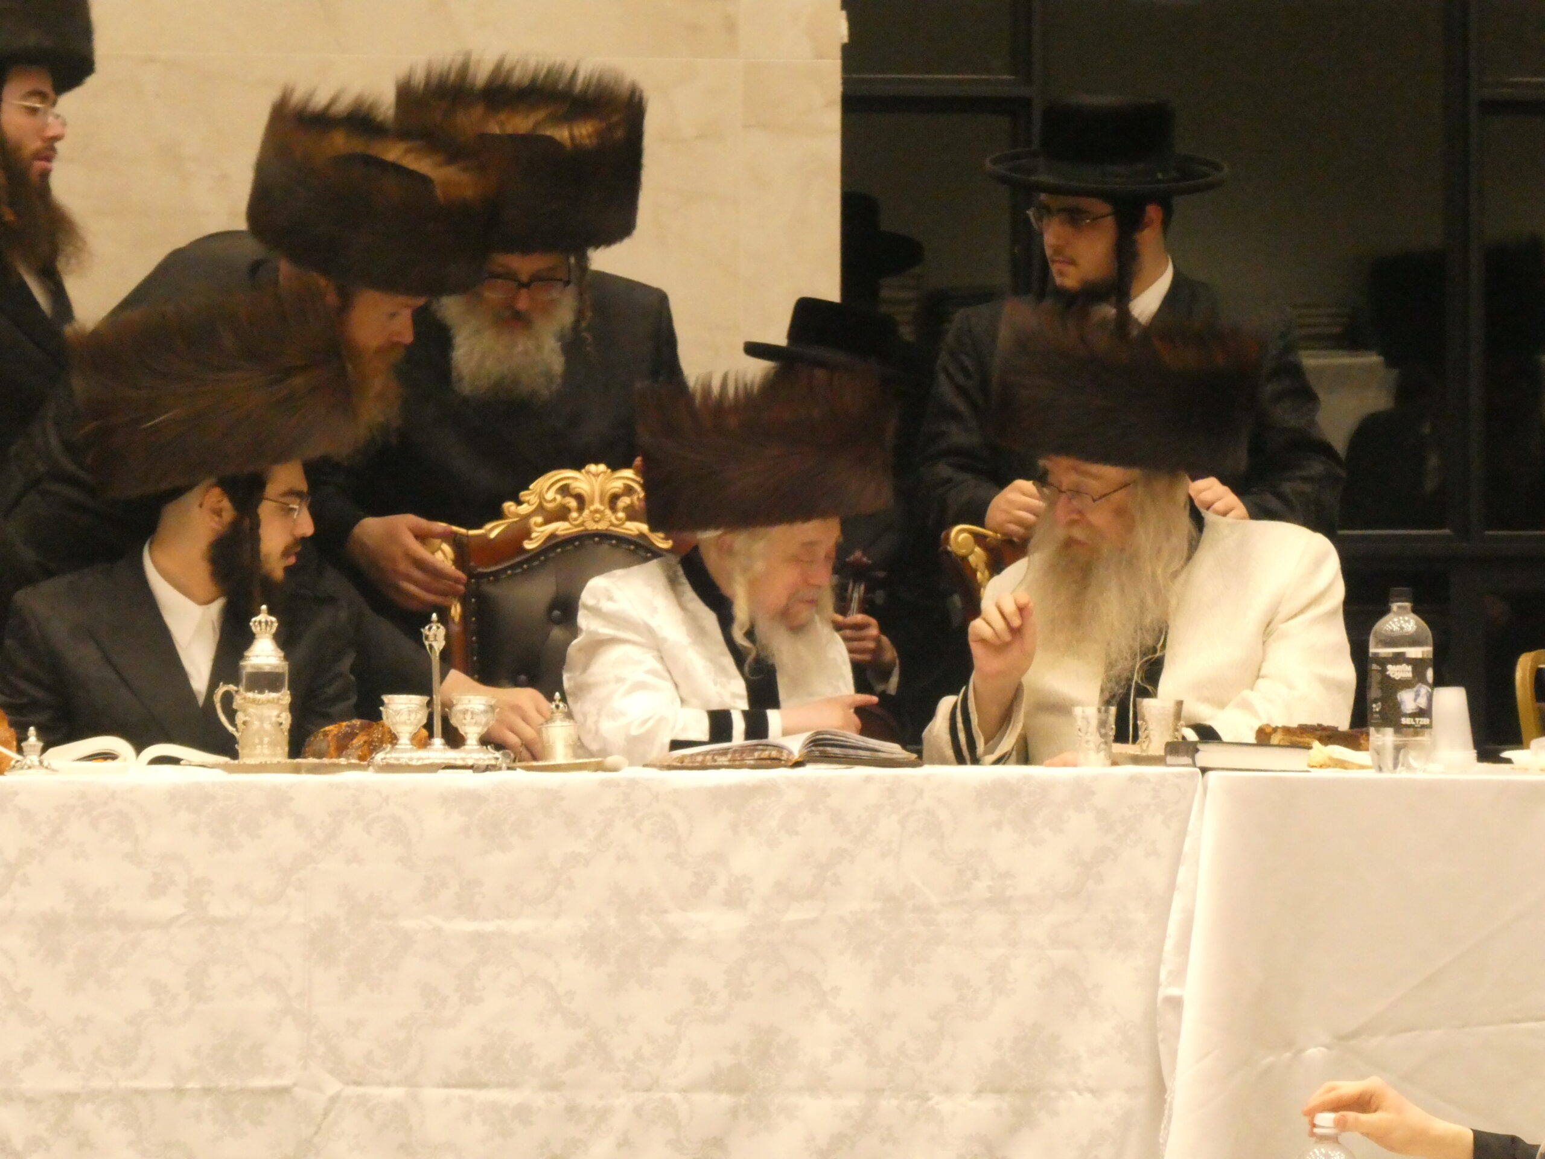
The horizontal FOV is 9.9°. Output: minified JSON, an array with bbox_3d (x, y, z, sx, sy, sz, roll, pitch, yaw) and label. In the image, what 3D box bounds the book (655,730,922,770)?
[{"bbox_3d":[0.022,0.235,12.350,0.367,0.050,0.250,0,0,0],"label":"book"}]

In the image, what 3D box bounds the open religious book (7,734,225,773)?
[{"bbox_3d":[-0.902,0.240,12.300,0.310,0.048,0.220,0,0,0],"label":"open religious book"}]

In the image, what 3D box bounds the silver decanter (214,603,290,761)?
[{"bbox_3d":[-0.713,0.144,12.220,0.106,0.213,0.078,0,0,0],"label":"silver decanter"}]

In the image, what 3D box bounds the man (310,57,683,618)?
[{"bbox_3d":[-0.409,0.122,13.250,0.580,1.797,0.460,0,0,0],"label":"man"}]

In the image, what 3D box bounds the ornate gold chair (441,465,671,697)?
[{"bbox_3d":[-0.257,0.426,12.800,0.580,1.188,0.640,0,0,-2],"label":"ornate gold chair"}]

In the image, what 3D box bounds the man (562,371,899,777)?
[{"bbox_3d":[-0.059,0.357,12.620,0.540,1.326,0.660,0,0,-38],"label":"man"}]

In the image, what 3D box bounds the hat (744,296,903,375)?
[{"bbox_3d":[0.103,-0.351,13.200,0.310,0.120,0.350,10,2,6],"label":"hat"}]

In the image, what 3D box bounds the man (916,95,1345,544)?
[{"bbox_3d":[0.529,0.152,13.200,0.620,1.737,0.420,0,0,7],"label":"man"}]

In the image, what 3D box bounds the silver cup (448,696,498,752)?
[{"bbox_3d":[-0.407,0.195,12.150,0.067,0.076,0.067,0,0,0],"label":"silver cup"}]

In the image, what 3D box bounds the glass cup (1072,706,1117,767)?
[{"bbox_3d":[0.440,0.215,12.220,0.060,0.084,0.060,0,0,0],"label":"glass cup"}]

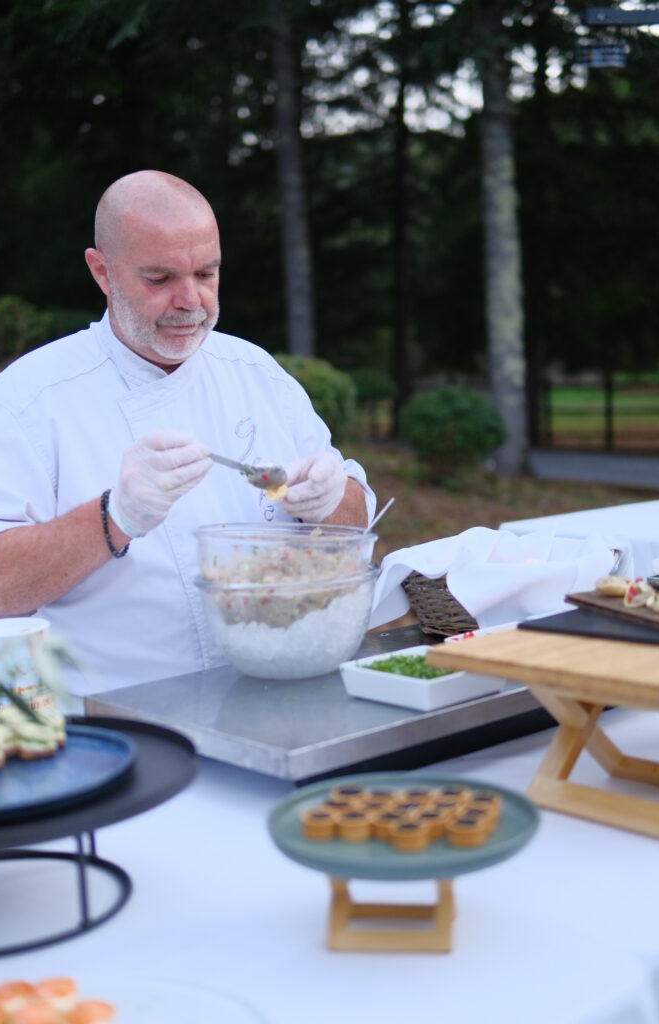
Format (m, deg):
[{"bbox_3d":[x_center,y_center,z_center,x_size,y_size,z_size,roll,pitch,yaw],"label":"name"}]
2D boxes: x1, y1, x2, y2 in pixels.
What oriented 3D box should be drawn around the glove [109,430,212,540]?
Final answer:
[{"bbox_3d":[-0.188,-0.031,1.430,0.112,0.114,0.082,-1,6,9],"label":"glove"}]

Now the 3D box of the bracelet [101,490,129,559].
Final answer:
[{"bbox_3d":[-0.237,0.012,1.440,0.010,0.077,0.072,-13,-5,24],"label":"bracelet"}]

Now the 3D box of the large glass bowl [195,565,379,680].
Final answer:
[{"bbox_3d":[-0.051,0.134,1.534,0.219,0.117,0.219,-3,6,0],"label":"large glass bowl"}]

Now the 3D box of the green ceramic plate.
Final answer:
[{"bbox_3d":[0.057,0.240,0.973,0.205,0.020,0.205,-2,6,0],"label":"green ceramic plate"}]

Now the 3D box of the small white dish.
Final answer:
[{"bbox_3d":[0.106,0.184,1.434,0.131,0.030,0.130,-7,8,-43],"label":"small white dish"}]

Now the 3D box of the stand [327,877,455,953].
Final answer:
[{"bbox_3d":[0.047,0.286,0.978,0.092,0.071,0.075,-1,6,6],"label":"stand"}]

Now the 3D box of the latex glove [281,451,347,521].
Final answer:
[{"bbox_3d":[-0.018,-0.030,1.530,0.082,0.083,0.066,-6,7,-36],"label":"latex glove"}]

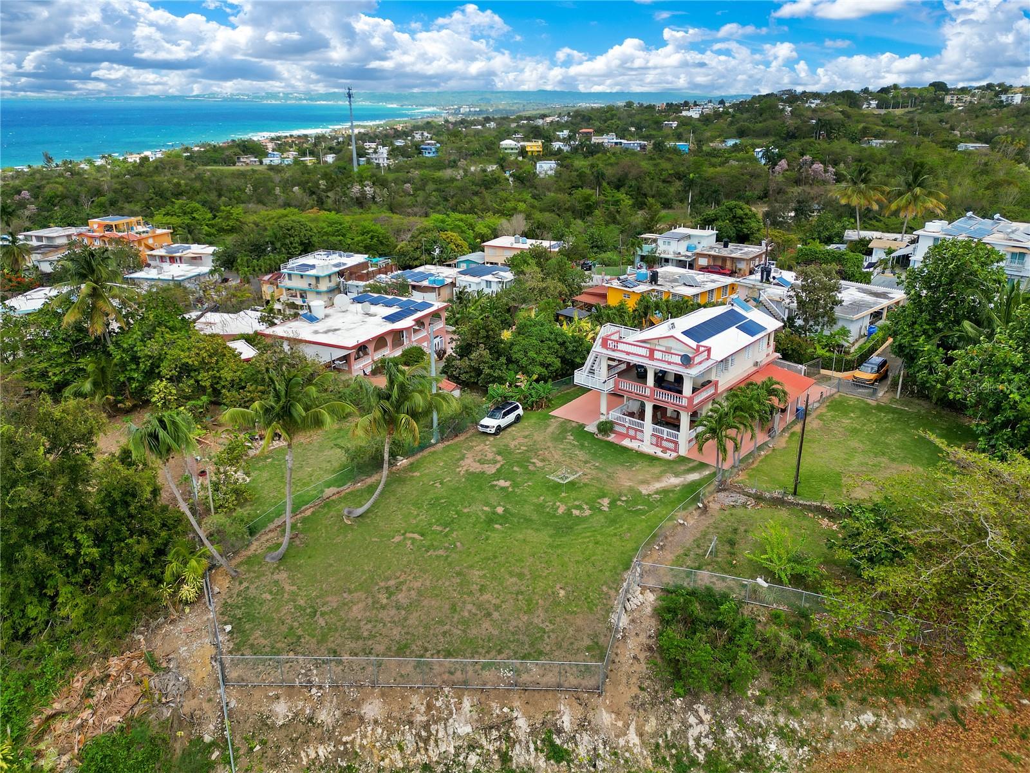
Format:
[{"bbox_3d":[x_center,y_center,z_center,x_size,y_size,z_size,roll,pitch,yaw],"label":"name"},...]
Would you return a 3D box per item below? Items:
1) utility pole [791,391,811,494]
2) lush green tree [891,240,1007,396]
[{"bbox_3d":[19.709,4.130,49.099,0.280,7.822,0.280,-2,22,1],"label":"utility pole"},{"bbox_3d":[38.700,-6.394,64.361,9.300,12.800,9.000,13,26,29],"label":"lush green tree"}]

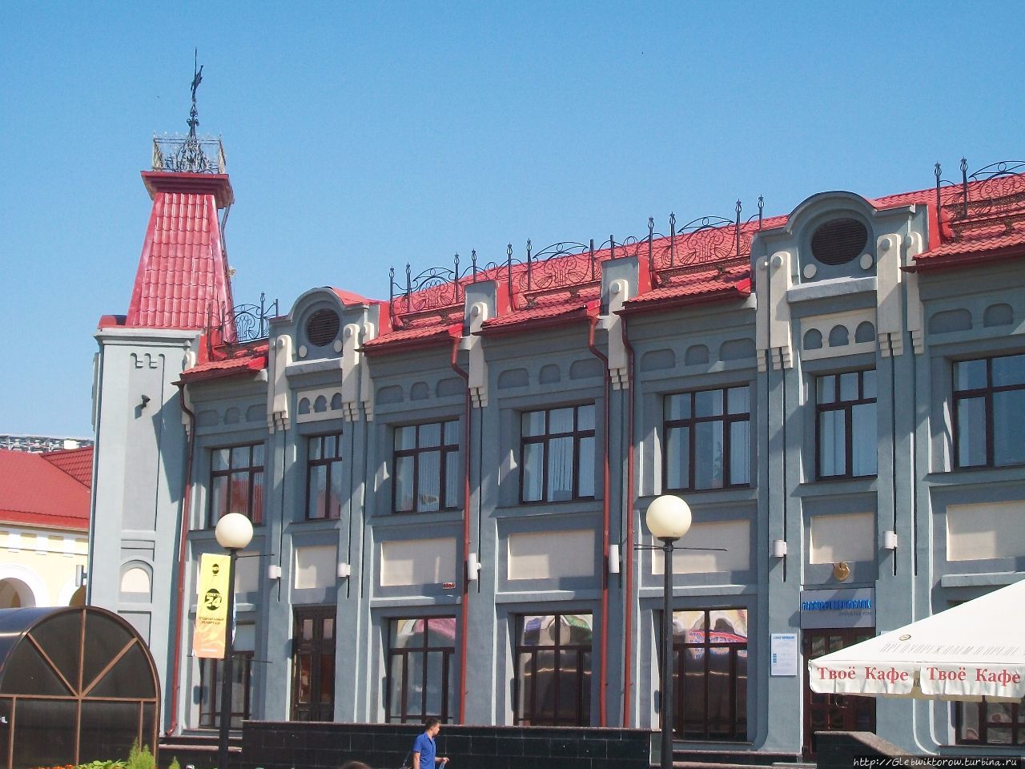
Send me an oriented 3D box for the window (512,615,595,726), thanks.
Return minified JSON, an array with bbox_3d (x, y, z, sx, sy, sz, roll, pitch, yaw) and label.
[{"bbox_3d":[0.808,5.242,37.503,2.013,2.181,0.180,-7,-12,42],"label":"window"}]

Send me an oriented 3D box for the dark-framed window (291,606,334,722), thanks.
[{"bbox_3d":[-3.927,5.826,41.548,1.329,2.739,0.180,-7,-12,42],"label":"dark-framed window"}]

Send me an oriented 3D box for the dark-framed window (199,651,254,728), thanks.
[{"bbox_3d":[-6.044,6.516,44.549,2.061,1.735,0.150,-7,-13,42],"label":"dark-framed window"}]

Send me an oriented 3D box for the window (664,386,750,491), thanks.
[{"bbox_3d":[3.400,0.961,35.823,2.003,1.745,0.180,-7,-12,42],"label":"window"}]

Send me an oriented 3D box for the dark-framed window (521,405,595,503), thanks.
[{"bbox_3d":[0.893,1.282,38.108,2.003,1.755,0.180,-7,-12,42],"label":"dark-framed window"}]

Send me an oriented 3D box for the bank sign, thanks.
[{"bbox_3d":[5.210,3.596,33.195,1.418,0.631,0.120,-7,-12,42],"label":"bank sign"}]

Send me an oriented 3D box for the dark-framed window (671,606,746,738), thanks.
[{"bbox_3d":[3.389,5.021,35.954,2.090,2.269,0.150,-7,-13,42],"label":"dark-framed window"}]

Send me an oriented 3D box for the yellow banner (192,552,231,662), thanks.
[{"bbox_3d":[-3.561,2.642,24.646,0.040,1.270,0.490,-7,-13,42],"label":"yellow banner"}]

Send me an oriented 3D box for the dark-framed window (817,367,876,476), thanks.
[{"bbox_3d":[5.649,0.676,34.626,1.350,1.786,0.150,-7,-13,42],"label":"dark-framed window"}]

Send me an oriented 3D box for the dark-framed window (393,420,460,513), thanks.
[{"bbox_3d":[-1.640,1.638,41.303,2.110,1.774,0.150,-7,-13,42],"label":"dark-framed window"}]

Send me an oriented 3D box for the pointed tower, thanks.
[{"bbox_3d":[-7.851,-0.023,47.512,2.800,16.000,3.000,2,-9,-3],"label":"pointed tower"}]

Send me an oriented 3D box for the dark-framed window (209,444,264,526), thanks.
[{"bbox_3d":[-5.803,2.154,44.210,1.958,1.734,0.180,-7,-12,42],"label":"dark-framed window"}]

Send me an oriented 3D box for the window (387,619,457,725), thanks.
[{"bbox_3d":[-1.700,5.672,40.620,2.115,2.248,0.150,-7,-13,42],"label":"window"}]

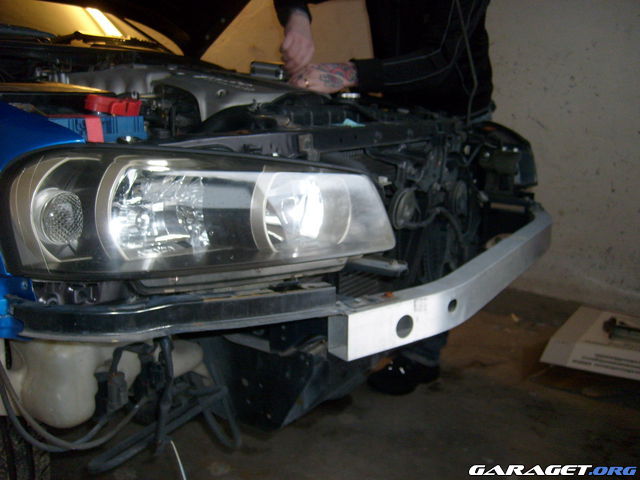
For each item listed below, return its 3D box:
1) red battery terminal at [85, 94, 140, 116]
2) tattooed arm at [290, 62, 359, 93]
[{"bbox_3d":[-0.405,-0.264,1.270,0.090,0.037,0.060,10,14,33],"label":"red battery terminal"},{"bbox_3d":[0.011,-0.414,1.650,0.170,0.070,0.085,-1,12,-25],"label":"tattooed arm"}]

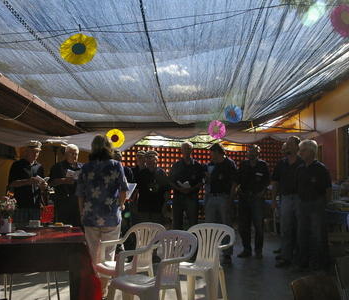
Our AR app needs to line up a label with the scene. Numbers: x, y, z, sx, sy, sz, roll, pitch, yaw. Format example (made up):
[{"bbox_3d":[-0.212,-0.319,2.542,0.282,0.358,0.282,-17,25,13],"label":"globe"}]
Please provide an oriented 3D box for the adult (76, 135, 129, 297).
[{"bbox_3d":[-0.703,0.637,3.696,0.520,1.610,0.380,0,-6,8],"label":"adult"}]

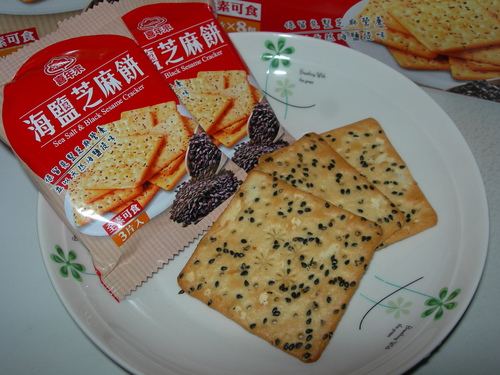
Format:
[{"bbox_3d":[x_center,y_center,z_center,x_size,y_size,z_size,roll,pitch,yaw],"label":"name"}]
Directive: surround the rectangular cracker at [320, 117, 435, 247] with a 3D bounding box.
[{"bbox_3d":[0.049,0.002,0.286,0.071,0.005,0.071,-18,59,-7],"label":"rectangular cracker"}]

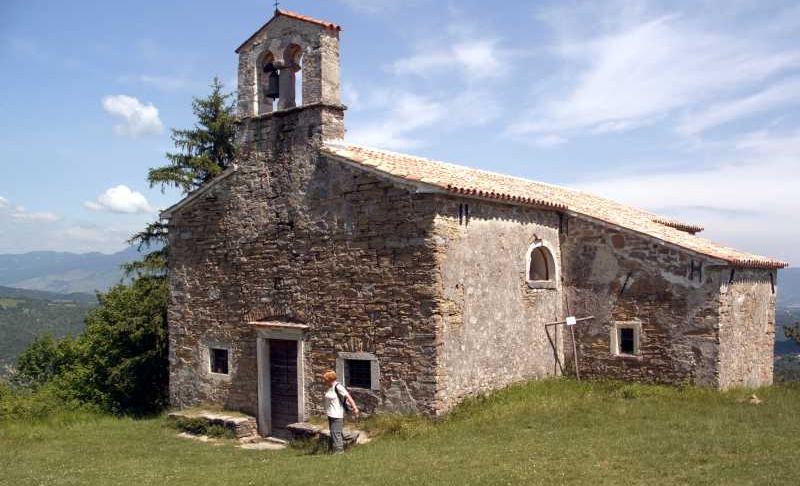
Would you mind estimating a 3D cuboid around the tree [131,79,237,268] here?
[{"bbox_3d":[-5.750,-0.250,23.770,5.979,9.926,5.979,0,-3,0],"label":"tree"}]

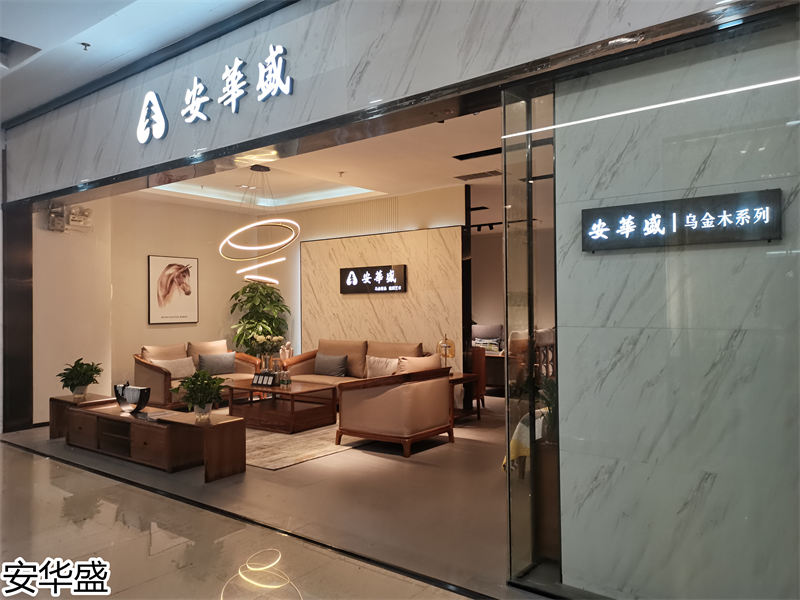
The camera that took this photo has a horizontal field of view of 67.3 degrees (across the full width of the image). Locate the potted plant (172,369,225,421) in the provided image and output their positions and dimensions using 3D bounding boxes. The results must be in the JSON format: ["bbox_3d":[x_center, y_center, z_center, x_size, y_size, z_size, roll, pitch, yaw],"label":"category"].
[{"bbox_3d":[-1.802,0.847,5.450,0.456,0.456,0.456,-1,-1,37],"label":"potted plant"}]

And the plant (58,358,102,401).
[{"bbox_3d":[-3.606,0.877,6.757,0.485,0.456,0.485,-1,-1,37],"label":"plant"}]

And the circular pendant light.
[{"bbox_3d":[-1.811,-0.973,7.747,1.000,1.544,1.000,-1,0,0],"label":"circular pendant light"}]

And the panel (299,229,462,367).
[{"bbox_3d":[-0.386,0.272,9.367,3.205,2.558,0.073,-1,-1,37],"label":"panel"}]

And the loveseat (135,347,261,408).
[{"bbox_3d":[-2.890,1.117,8.652,0.882,0.911,1.543,-1,-1,37],"label":"loveseat"}]

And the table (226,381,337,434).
[{"bbox_3d":[-1.443,1.317,7.441,1.029,0.460,0.691,-1,-1,37],"label":"table"}]

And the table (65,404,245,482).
[{"bbox_3d":[-2.465,1.314,5.915,2.455,0.463,0.448,-1,-1,37],"label":"table"}]

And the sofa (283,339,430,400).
[{"bbox_3d":[-0.544,1.093,8.806,2.425,0.911,0.956,-1,-1,37],"label":"sofa"}]

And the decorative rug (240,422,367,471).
[{"bbox_3d":[-1.584,1.541,7.418,3.175,0.015,2.749,-1,-1,37],"label":"decorative rug"}]

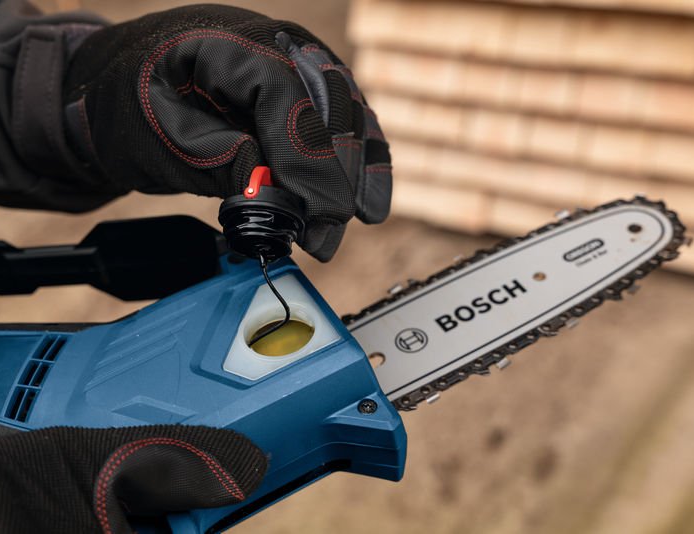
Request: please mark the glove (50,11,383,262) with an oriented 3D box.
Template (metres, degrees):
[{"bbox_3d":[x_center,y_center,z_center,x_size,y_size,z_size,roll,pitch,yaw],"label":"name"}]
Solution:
[{"bbox_3d":[-0.052,-0.057,0.545,0.138,0.102,0.100,8,6,11],"label":"glove"}]

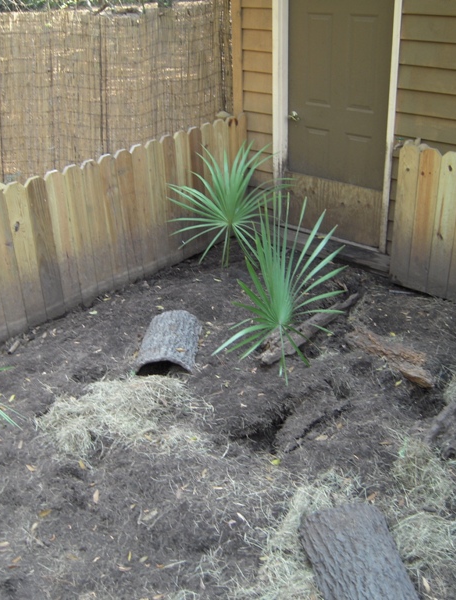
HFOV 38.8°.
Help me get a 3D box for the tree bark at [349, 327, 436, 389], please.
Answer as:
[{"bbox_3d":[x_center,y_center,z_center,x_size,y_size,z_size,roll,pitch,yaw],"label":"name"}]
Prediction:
[{"bbox_3d":[0.932,0.311,3.781,0.190,0.120,0.500,-22,34,-31],"label":"tree bark"}]

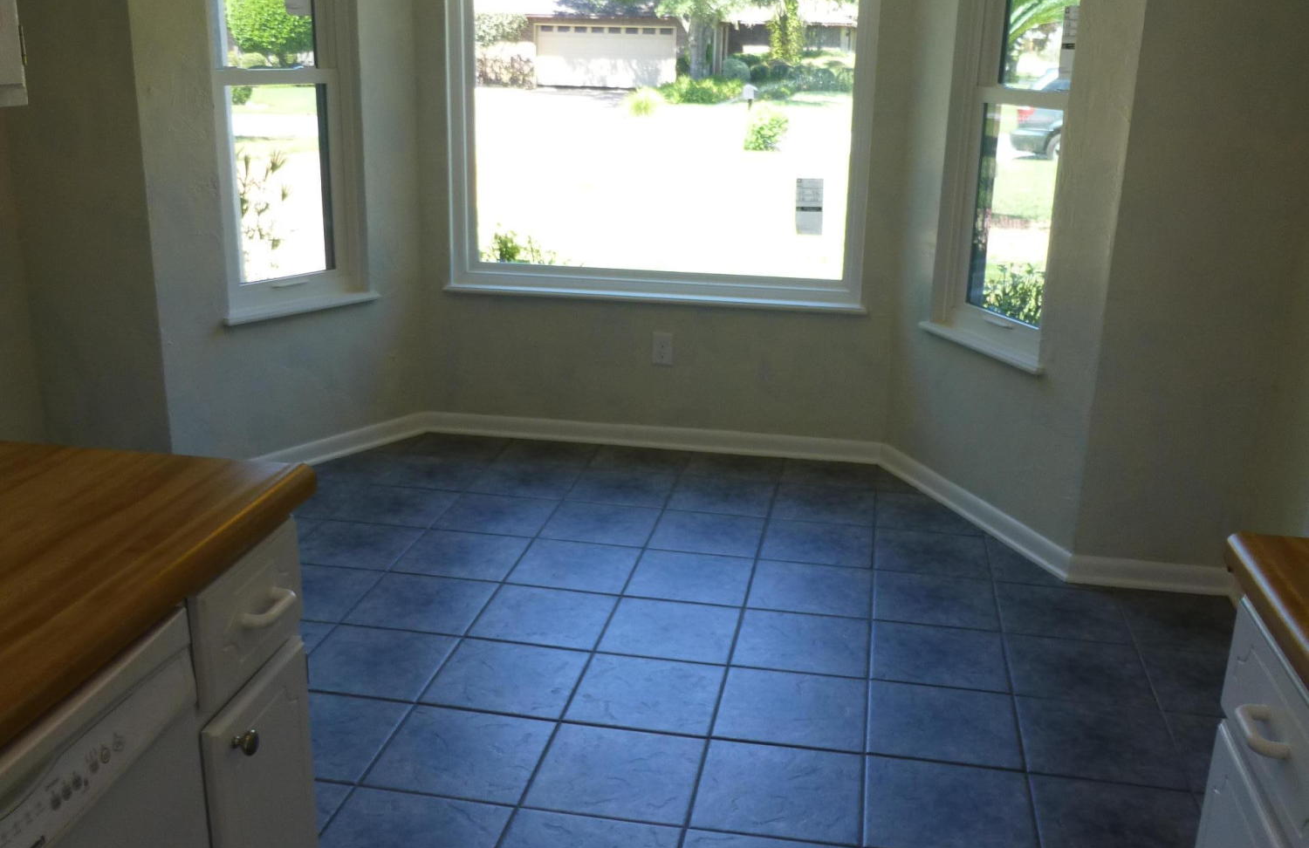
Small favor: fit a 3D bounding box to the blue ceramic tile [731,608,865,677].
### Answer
[{"bbox_3d":[0.377,0.557,3.066,0.319,0.010,0.319,4,17,10],"label":"blue ceramic tile"}]

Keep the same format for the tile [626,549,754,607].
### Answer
[{"bbox_3d":[0.108,0.442,3.457,0.327,0.011,0.327,4,17,10],"label":"tile"}]

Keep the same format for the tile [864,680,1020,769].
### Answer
[{"bbox_3d":[0.645,0.676,2.717,0.327,0.011,0.327,4,17,10],"label":"tile"}]

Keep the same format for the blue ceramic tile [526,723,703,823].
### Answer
[{"bbox_3d":[-0.073,0.726,2.522,0.324,0.010,0.324,4,17,10],"label":"blue ceramic tile"}]

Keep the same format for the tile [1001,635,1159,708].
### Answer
[{"bbox_3d":[1.031,0.605,2.954,0.319,0.010,0.319,4,17,10],"label":"tile"}]

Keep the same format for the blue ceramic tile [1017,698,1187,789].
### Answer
[{"bbox_3d":[0.972,0.701,2.660,0.327,0.011,0.327,4,17,10],"label":"blue ceramic tile"}]

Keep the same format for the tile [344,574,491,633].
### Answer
[{"bbox_3d":[-0.616,0.483,3.235,0.314,0.010,0.314,4,18,10],"label":"tile"}]

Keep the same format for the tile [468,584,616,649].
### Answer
[{"bbox_3d":[-0.284,0.508,3.170,0.314,0.010,0.314,4,18,10],"label":"tile"}]

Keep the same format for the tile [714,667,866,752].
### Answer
[{"bbox_3d":[0.316,0.654,2.769,0.327,0.011,0.327,4,17,10],"label":"tile"}]

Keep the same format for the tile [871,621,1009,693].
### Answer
[{"bbox_3d":[0.705,0.581,3.010,0.319,0.010,0.319,4,17,10],"label":"tile"}]

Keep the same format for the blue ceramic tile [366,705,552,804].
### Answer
[{"bbox_3d":[-0.401,0.698,2.560,0.319,0.010,0.319,4,17,10],"label":"blue ceramic tile"}]

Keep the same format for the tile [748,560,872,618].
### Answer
[{"bbox_3d":[0.435,0.460,3.357,0.314,0.010,0.314,4,18,10],"label":"tile"}]

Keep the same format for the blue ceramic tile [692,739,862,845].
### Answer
[{"bbox_3d":[0.256,0.747,2.466,0.324,0.010,0.324,4,17,10],"label":"blue ceramic tile"}]

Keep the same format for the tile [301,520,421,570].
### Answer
[{"bbox_3d":[-0.885,0.365,3.602,0.314,0.010,0.314,4,18,10],"label":"tile"}]

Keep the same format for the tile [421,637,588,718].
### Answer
[{"bbox_3d":[-0.343,0.604,2.868,0.319,0.010,0.319,4,17,10],"label":"tile"}]

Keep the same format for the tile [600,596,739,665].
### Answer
[{"bbox_3d":[0.043,0.532,3.108,0.314,0.010,0.314,4,18,10],"label":"tile"}]

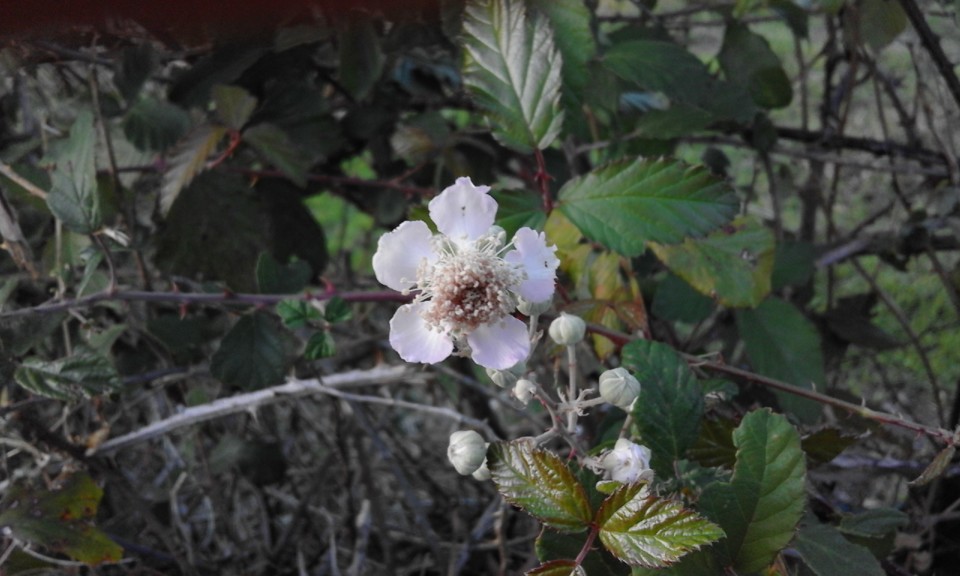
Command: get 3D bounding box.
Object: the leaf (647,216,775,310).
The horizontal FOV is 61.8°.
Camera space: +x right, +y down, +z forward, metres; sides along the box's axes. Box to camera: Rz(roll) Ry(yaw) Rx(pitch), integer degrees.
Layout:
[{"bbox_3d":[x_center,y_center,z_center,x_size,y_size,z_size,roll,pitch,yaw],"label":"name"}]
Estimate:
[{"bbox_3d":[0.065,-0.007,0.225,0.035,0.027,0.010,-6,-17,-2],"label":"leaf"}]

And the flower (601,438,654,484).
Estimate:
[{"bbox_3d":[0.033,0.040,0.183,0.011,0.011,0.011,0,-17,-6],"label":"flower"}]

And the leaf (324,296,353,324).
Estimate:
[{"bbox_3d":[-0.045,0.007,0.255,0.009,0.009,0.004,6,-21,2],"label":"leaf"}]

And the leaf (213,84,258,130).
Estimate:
[{"bbox_3d":[-0.110,-0.082,0.360,0.020,0.022,0.012,4,-18,-5],"label":"leaf"}]

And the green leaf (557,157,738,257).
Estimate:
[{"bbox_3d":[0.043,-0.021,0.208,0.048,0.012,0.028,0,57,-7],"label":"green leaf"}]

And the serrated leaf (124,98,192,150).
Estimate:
[{"bbox_3d":[-0.153,-0.077,0.380,0.032,0.029,0.012,2,-24,-5],"label":"serrated leaf"}]

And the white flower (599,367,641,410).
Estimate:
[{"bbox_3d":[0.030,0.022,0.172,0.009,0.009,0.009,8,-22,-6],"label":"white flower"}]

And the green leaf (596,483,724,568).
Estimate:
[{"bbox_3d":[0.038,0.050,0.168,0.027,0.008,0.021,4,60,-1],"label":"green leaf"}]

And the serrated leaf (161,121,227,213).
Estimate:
[{"bbox_3d":[-0.125,-0.052,0.350,0.018,0.012,0.051,36,65,-4],"label":"serrated leaf"}]

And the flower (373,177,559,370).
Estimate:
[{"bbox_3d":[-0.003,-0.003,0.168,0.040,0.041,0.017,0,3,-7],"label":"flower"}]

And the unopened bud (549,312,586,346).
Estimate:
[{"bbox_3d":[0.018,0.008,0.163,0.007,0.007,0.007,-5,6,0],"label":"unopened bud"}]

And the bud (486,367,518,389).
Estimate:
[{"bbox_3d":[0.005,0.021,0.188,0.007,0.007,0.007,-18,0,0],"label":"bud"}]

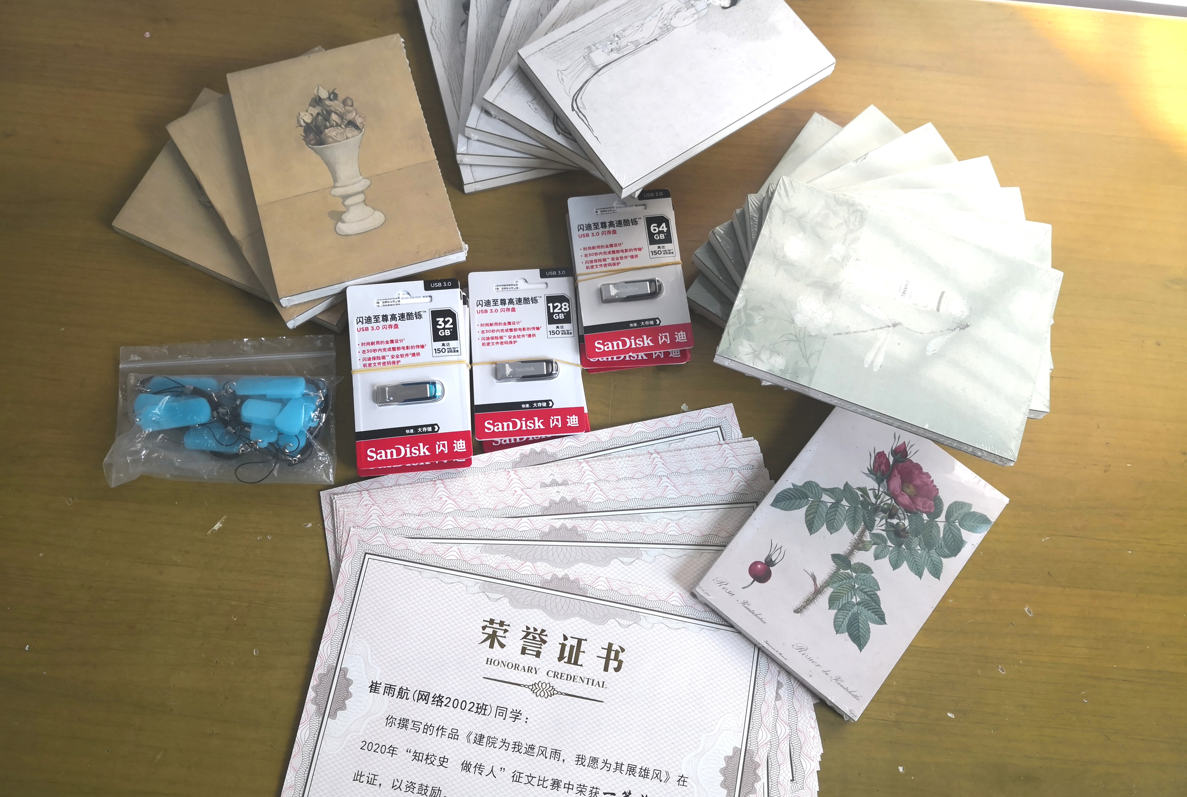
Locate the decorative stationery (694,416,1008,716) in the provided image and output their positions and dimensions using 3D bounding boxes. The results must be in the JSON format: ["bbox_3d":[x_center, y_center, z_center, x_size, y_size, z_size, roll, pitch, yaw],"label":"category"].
[{"bbox_3d":[0.178,0.101,0.635,0.131,0.015,0.188,39,75,8],"label":"decorative stationery"}]

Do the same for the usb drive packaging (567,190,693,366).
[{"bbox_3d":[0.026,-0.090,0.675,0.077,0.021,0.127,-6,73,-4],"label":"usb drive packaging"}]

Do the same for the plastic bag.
[{"bbox_3d":[-0.259,0.007,0.641,0.154,0.024,0.107,-2,73,-3],"label":"plastic bag"}]

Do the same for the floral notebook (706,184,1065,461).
[{"bbox_3d":[0.186,-0.051,0.582,0.188,0.015,0.131,20,74,5],"label":"floral notebook"}]

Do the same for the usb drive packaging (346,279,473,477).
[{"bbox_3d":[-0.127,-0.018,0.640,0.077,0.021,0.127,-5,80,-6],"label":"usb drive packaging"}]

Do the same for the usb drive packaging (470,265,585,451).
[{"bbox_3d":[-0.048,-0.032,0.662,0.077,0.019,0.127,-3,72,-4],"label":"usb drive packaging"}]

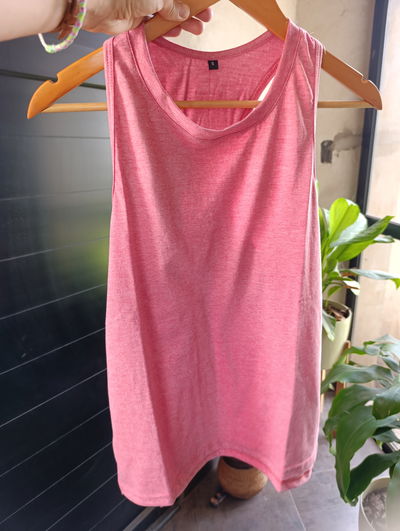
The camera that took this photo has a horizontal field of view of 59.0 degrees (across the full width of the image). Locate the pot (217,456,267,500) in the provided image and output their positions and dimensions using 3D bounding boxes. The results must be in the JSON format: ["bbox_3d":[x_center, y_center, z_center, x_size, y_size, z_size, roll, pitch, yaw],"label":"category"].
[{"bbox_3d":[0.170,0.812,1.420,0.200,0.155,0.200,-2,17,1],"label":"pot"}]

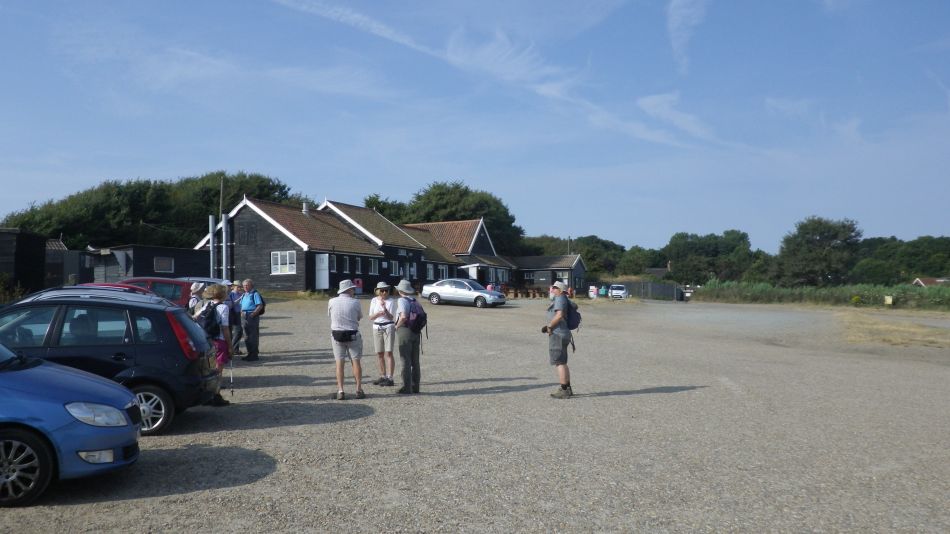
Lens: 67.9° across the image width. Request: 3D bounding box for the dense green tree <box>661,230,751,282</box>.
[{"bbox_3d":[36.266,-1.326,110.000,14.000,9.300,9.500,0,-1,0],"label":"dense green tree"}]

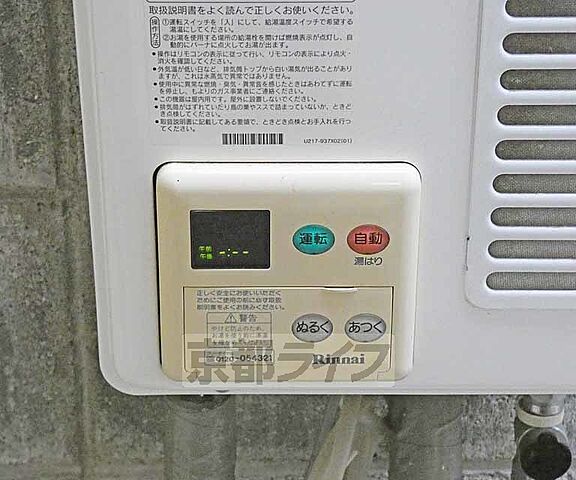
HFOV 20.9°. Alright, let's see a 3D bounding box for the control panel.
[{"bbox_3d":[0.001,0.017,0.758,0.126,0.116,0.021,0,29,0],"label":"control panel"}]

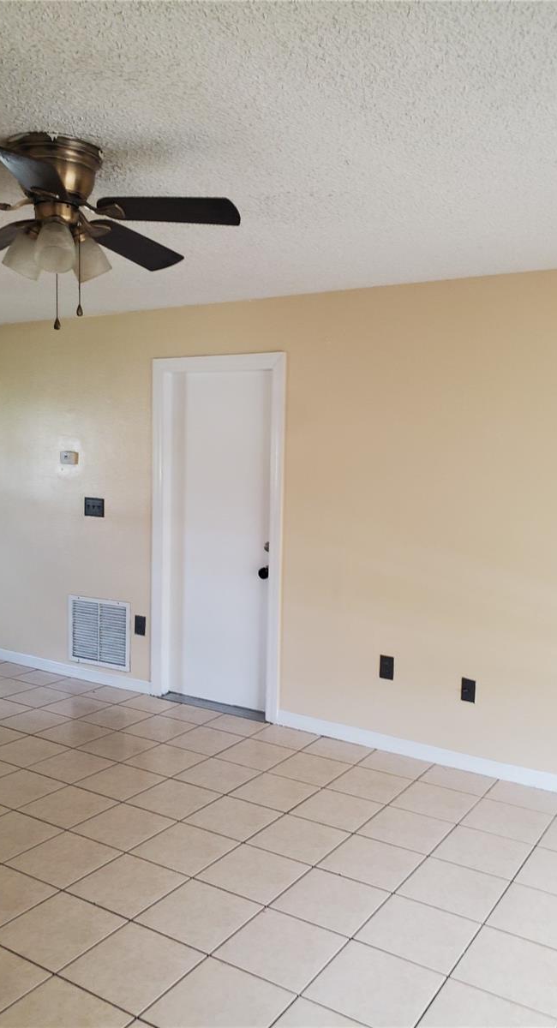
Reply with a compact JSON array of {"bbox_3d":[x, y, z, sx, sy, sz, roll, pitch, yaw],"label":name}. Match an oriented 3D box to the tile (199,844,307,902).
[{"bbox_3d":[-0.089,1.321,2.832,0.319,0.010,0.319,3,4,32],"label":"tile"}]

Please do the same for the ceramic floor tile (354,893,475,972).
[{"bbox_3d":[0.453,1.352,2.491,0.319,0.010,0.319,3,4,32],"label":"ceramic floor tile"}]

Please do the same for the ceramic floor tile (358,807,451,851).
[{"bbox_3d":[0.532,1.324,3.230,0.322,0.010,0.322,4,4,32],"label":"ceramic floor tile"}]

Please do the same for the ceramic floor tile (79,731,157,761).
[{"bbox_3d":[-0.850,1.237,4.101,0.322,0.010,0.322,4,4,32],"label":"ceramic floor tile"}]

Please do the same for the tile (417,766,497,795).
[{"bbox_3d":[0.885,1.310,3.794,0.323,0.010,0.264,4,6,33],"label":"tile"}]

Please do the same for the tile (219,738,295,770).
[{"bbox_3d":[-0.114,1.267,4.055,0.321,0.010,0.321,3,4,33],"label":"tile"}]

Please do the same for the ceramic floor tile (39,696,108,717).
[{"bbox_3d":[-1.236,1.188,4.732,0.322,0.010,0.322,4,4,32],"label":"ceramic floor tile"}]

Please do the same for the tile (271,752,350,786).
[{"bbox_3d":[0.159,1.264,3.813,0.319,0.010,0.319,3,4,32],"label":"tile"}]

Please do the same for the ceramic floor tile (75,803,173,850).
[{"bbox_3d":[-0.650,1.319,3.251,0.320,0.010,0.320,4,5,31],"label":"ceramic floor tile"}]

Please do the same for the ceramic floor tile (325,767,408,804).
[{"bbox_3d":[0.433,1.280,3.640,0.319,0.010,0.319,3,4,32],"label":"ceramic floor tile"}]

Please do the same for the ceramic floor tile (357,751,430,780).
[{"bbox_3d":[0.599,1.286,3.945,0.320,0.010,0.262,4,5,31],"label":"ceramic floor tile"}]

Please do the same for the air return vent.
[{"bbox_3d":[-1.211,0.802,5.180,0.562,0.455,0.020,4,4,32],"label":"air return vent"}]

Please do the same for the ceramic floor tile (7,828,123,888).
[{"bbox_3d":[-0.832,1.345,3.004,0.323,0.010,0.323,4,6,33],"label":"ceramic floor tile"}]

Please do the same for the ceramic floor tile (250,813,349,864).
[{"bbox_3d":[0.085,1.326,3.149,0.321,0.010,0.321,3,4,33],"label":"ceramic floor tile"}]

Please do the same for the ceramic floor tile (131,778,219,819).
[{"bbox_3d":[-0.473,1.300,3.517,0.320,0.010,0.320,4,5,31],"label":"ceramic floor tile"}]

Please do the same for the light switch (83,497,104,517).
[{"bbox_3d":[-1.231,-0.043,5.152,0.174,0.124,0.015,4,4,32],"label":"light switch"}]

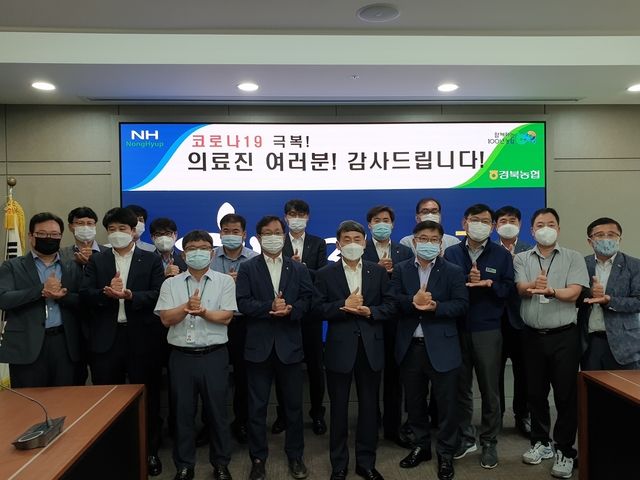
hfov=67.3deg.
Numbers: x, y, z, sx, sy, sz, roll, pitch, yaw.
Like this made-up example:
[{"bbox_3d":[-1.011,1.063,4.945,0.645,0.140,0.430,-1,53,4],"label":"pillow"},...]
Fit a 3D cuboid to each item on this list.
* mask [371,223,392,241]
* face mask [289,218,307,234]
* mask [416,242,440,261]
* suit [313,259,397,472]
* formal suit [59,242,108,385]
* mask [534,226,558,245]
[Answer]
[{"bbox_3d":[0.449,-0.063,3.500,0.145,0.130,0.090,-1,1,5],"label":"mask"},{"bbox_3d":[-0.182,-0.113,3.880,0.150,0.125,0.085,-1,0,-3],"label":"face mask"},{"bbox_3d":[0.693,0.071,3.070,0.152,0.116,0.090,-1,1,12],"label":"mask"},{"bbox_3d":[0.224,0.815,3.120,0.560,1.400,0.370,-1,2,1],"label":"suit"},{"bbox_3d":[-1.690,0.740,3.520,0.560,1.400,0.360,-1,1,-16],"label":"formal suit"},{"bbox_3d":[1.456,-0.021,3.100,0.148,0.122,0.090,0,1,24],"label":"mask"}]

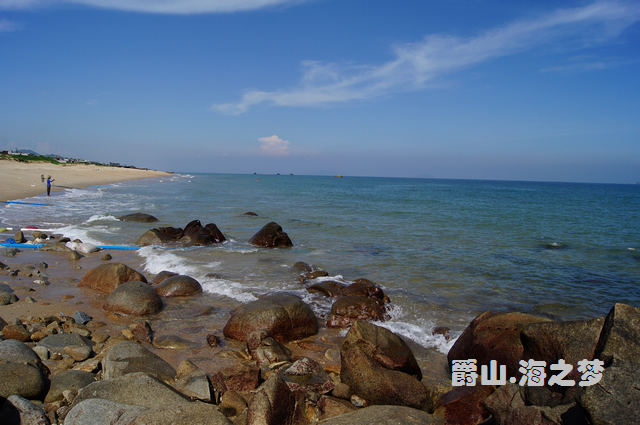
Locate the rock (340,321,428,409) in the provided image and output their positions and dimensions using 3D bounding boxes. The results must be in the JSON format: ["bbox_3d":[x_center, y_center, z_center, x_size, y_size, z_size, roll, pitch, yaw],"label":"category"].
[{"bbox_3d":[0.645,1.399,4.584,0.866,0.701,0.779,2,4,9],"label":"rock"}]

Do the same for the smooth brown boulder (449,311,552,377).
[{"bbox_3d":[1.984,1.478,5.300,1.050,0.660,0.900,3,5,21],"label":"smooth brown boulder"}]

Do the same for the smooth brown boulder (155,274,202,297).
[{"bbox_3d":[-2.578,1.312,8.786,0.843,0.301,0.675,0,5,-16],"label":"smooth brown boulder"}]

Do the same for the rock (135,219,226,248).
[{"bbox_3d":[-4.292,0.648,14.860,2.790,0.773,1.300,0,5,-16],"label":"rock"}]

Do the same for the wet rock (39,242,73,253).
[{"bbox_3d":[-6.723,0.889,12.200,0.760,0.200,0.580,-1,5,-29],"label":"wet rock"}]

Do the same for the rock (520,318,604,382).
[{"bbox_3d":[2.351,1.355,4.700,0.740,0.580,0.620,4,5,28],"label":"rock"}]

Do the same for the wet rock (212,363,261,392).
[{"bbox_3d":[-0.796,1.562,4.581,0.459,0.201,0.322,1,4,-10],"label":"wet rock"}]

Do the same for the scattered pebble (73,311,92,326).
[{"bbox_3d":[-3.070,1.364,6.200,0.230,0.165,0.200,-1,5,-26],"label":"scattered pebble"}]

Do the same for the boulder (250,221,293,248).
[{"bbox_3d":[-1.493,0.664,14.782,1.365,0.730,1.092,1,4,-6],"label":"boulder"}]

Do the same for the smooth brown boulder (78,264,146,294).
[{"bbox_3d":[-3.841,1.184,8.930,1.178,0.447,1.001,0,5,-23],"label":"smooth brown boulder"}]

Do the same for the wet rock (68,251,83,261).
[{"bbox_3d":[-5.709,1.009,11.191,0.327,0.222,0.280,-1,5,-27],"label":"wet rock"}]

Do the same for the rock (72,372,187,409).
[{"bbox_3d":[-1.688,1.578,4.268,1.051,0.315,0.650,0,5,-22],"label":"rock"}]

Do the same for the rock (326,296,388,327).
[{"bbox_3d":[0.538,1.435,6.900,0.830,0.400,0.650,2,4,5],"label":"rock"}]

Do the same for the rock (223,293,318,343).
[{"bbox_3d":[-0.680,1.396,6.728,1.327,0.509,0.995,1,4,-6],"label":"rock"}]

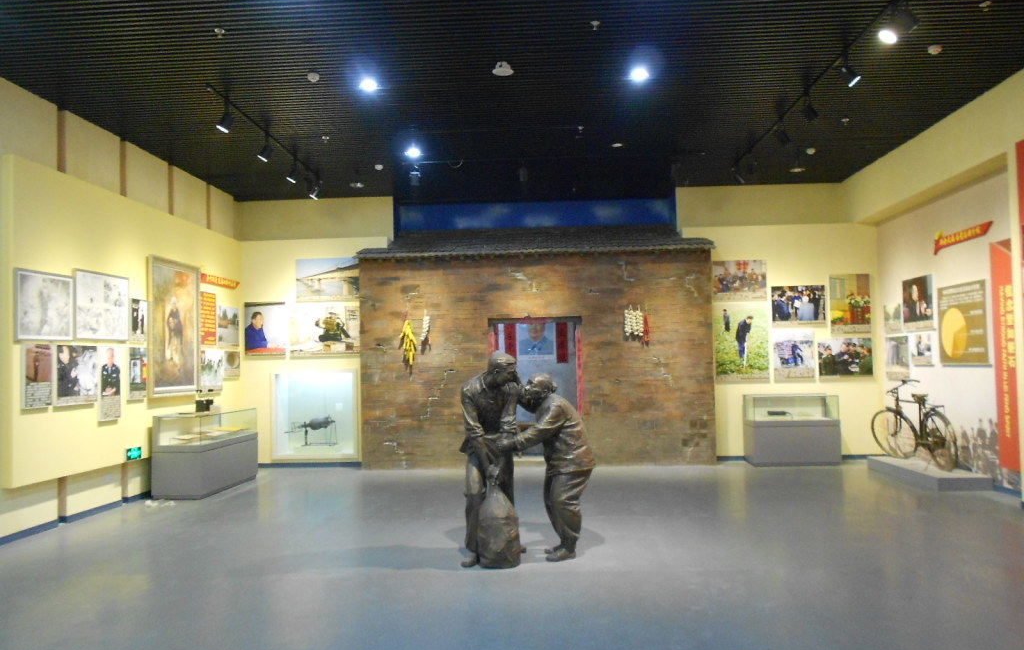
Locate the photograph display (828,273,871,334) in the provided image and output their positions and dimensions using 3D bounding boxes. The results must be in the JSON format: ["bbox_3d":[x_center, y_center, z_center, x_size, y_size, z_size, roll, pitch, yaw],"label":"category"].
[{"bbox_3d":[5.108,-0.316,11.607,0.597,0.891,0.040,-1,-3,3],"label":"photograph display"}]

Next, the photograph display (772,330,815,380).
[{"bbox_3d":[4.174,0.436,11.349,0.610,0.728,0.035,-1,-3,3],"label":"photograph display"}]

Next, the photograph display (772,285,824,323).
[{"bbox_3d":[4.343,-0.288,11.648,0.796,0.608,0.040,-1,-3,3],"label":"photograph display"}]

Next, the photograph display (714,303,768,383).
[{"bbox_3d":[3.480,0.284,11.669,0.806,1.151,0.040,-1,-3,3],"label":"photograph display"}]

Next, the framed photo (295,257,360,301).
[{"bbox_3d":[-2.865,-0.697,12.070,1.030,0.684,0.040,-1,-3,3],"label":"framed photo"}]

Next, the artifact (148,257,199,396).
[{"bbox_3d":[-4.346,0.044,9.910,0.060,1.712,1.276,-1,-3,3],"label":"artifact"}]

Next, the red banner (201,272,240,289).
[{"bbox_3d":[-4.297,-0.628,11.280,0.040,0.132,1.326,-1,-3,3],"label":"red banner"}]

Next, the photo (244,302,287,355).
[{"bbox_3d":[-3.918,0.067,12.227,0.660,0.852,0.040,-2,-3,3],"label":"photo"}]

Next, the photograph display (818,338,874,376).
[{"bbox_3d":[5.015,0.511,11.572,0.805,0.608,0.040,-1,-3,3],"label":"photograph display"}]

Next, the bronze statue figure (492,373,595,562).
[{"bbox_3d":[0.259,1.129,6.229,0.780,1.470,0.520,-1,-3,-9],"label":"bronze statue figure"}]

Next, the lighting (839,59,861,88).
[{"bbox_3d":[2.909,-2.168,6.629,0.159,0.228,0.120,-1,-3,3],"label":"lighting"}]

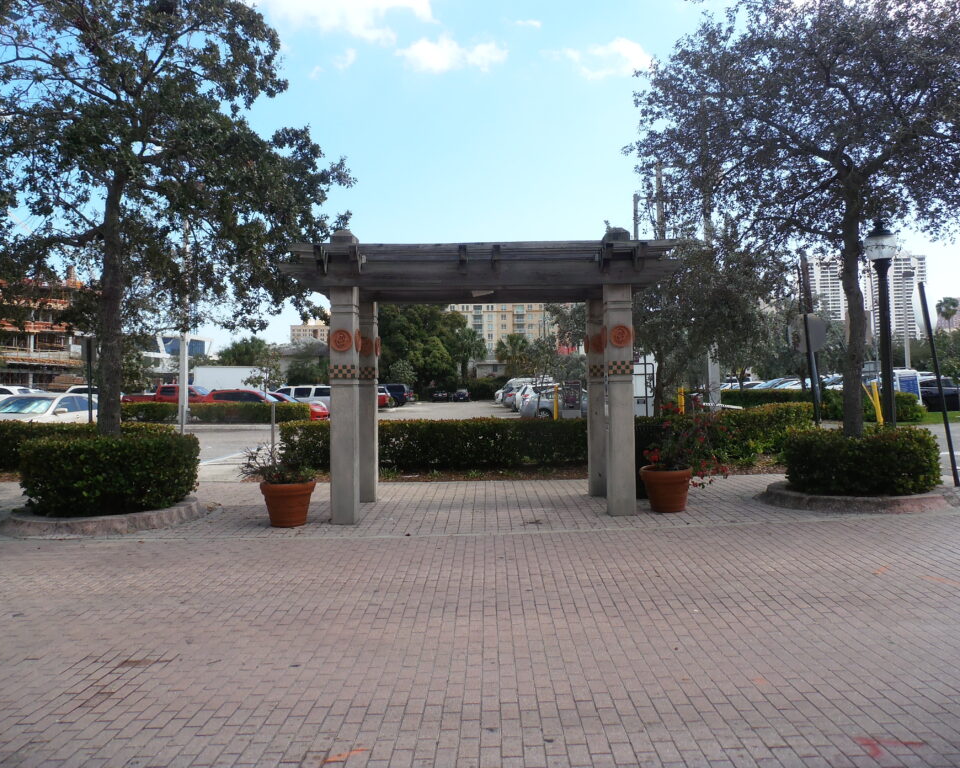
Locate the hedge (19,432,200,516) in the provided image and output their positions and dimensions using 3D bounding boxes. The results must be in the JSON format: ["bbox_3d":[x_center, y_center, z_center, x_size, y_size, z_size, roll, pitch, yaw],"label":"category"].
[{"bbox_3d":[-4.980,1.130,9.600,2.250,0.940,2.100,-1,-1,0],"label":"hedge"}]

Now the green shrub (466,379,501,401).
[{"bbox_3d":[0.400,0.620,81.000,4.000,2.500,2.800,-1,-1,1],"label":"green shrub"}]

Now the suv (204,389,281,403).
[{"bbox_3d":[-10.500,1.120,33.000,4.600,1.580,1.850,-1,-1,5],"label":"suv"}]

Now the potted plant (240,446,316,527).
[{"bbox_3d":[-2.450,1.220,8.580,0.900,0.950,0.820,-1,-1,0],"label":"potted plant"}]

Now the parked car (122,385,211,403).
[{"bbox_3d":[-15.100,1.000,36.000,5.600,1.880,1.950,-1,-1,0],"label":"parked car"}]

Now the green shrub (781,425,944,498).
[{"bbox_3d":[5.550,1.080,10.350,2.100,0.830,2.000,-1,-1,0],"label":"green shrub"}]

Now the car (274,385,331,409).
[{"bbox_3d":[-9.200,0.970,36.500,5.000,1.850,1.950,-1,-1,0],"label":"car"}]

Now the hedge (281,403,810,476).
[{"bbox_3d":[1.200,0.970,13.400,9.900,1.150,1.150,-1,-1,1],"label":"hedge"}]

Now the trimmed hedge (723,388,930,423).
[{"bbox_3d":[12.400,0.780,25.900,7.400,1.120,1.400,-1,-1,1],"label":"trimmed hedge"}]

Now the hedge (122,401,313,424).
[{"bbox_3d":[-11.300,1.200,30.400,8.100,0.900,1.100,-1,-1,0],"label":"hedge"}]

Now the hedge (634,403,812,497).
[{"bbox_3d":[4.950,1.000,14.200,3.800,1.150,1.400,-1,-1,-9],"label":"hedge"}]

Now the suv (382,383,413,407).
[{"bbox_3d":[-8.100,0.990,55.500,5.000,1.920,1.950,-1,-1,0],"label":"suv"}]

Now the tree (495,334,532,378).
[{"bbox_3d":[3.850,-2.000,84.000,4.200,7.700,4.200,-1,-1,1],"label":"tree"}]

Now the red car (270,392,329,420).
[{"bbox_3d":[-9.700,1.130,35.600,4.500,1.430,1.800,-1,-1,7],"label":"red car"}]

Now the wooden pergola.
[{"bbox_3d":[0.020,-0.130,9.200,4.650,3.470,2.300,-1,-1,1],"label":"wooden pergola"}]

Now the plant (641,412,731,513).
[{"bbox_3d":[2.610,0.960,9.050,1.100,1.300,0.950,-1,-1,0],"label":"plant"}]

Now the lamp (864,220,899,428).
[{"bbox_3d":[6.570,-0.540,11.500,0.490,4.200,0.490,-1,-1,0],"label":"lamp"}]

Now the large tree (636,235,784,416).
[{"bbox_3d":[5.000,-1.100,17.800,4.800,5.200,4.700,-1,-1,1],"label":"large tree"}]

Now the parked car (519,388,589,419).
[{"bbox_3d":[4.100,1.000,31.400,4.700,1.460,1.820,-1,-1,0],"label":"parked car"}]

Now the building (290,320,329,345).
[{"bbox_3d":[-119.000,-20.000,512.000,36.000,48.000,25.000,-1,-1,0],"label":"building"}]

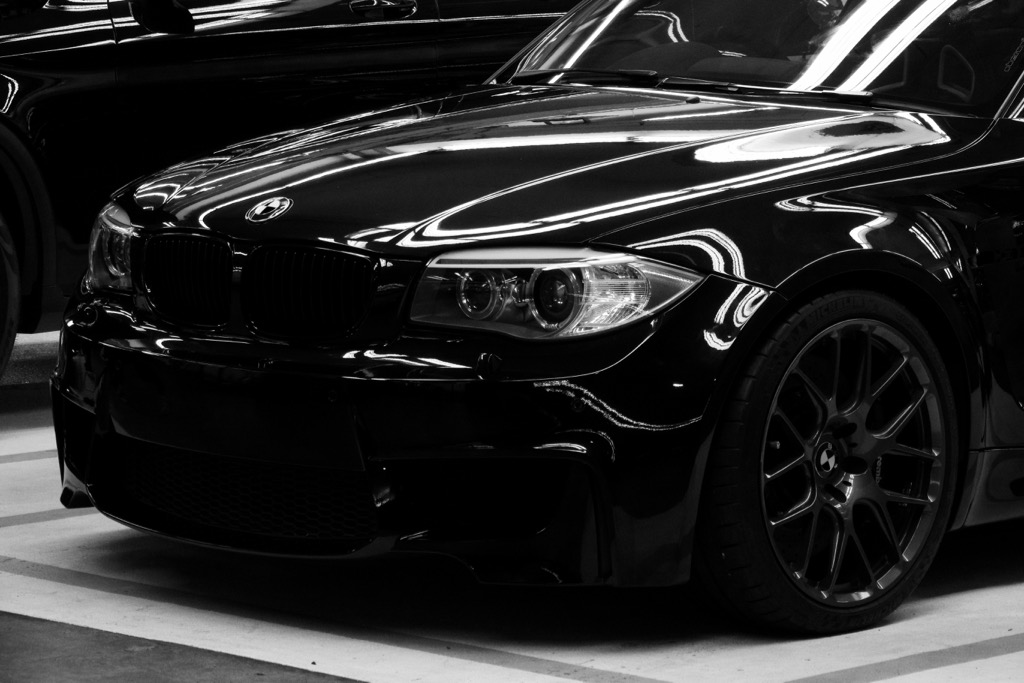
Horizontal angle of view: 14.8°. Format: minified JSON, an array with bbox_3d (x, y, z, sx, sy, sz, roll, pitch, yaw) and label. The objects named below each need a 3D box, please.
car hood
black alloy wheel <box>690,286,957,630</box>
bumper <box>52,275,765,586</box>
[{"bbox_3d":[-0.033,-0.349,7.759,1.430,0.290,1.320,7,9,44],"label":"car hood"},{"bbox_3d":[0.544,0.205,7.298,0.250,0.650,0.650,7,9,44],"label":"black alloy wheel"},{"bbox_3d":[-0.374,0.100,7.464,1.780,0.550,0.600,7,9,44],"label":"bumper"}]

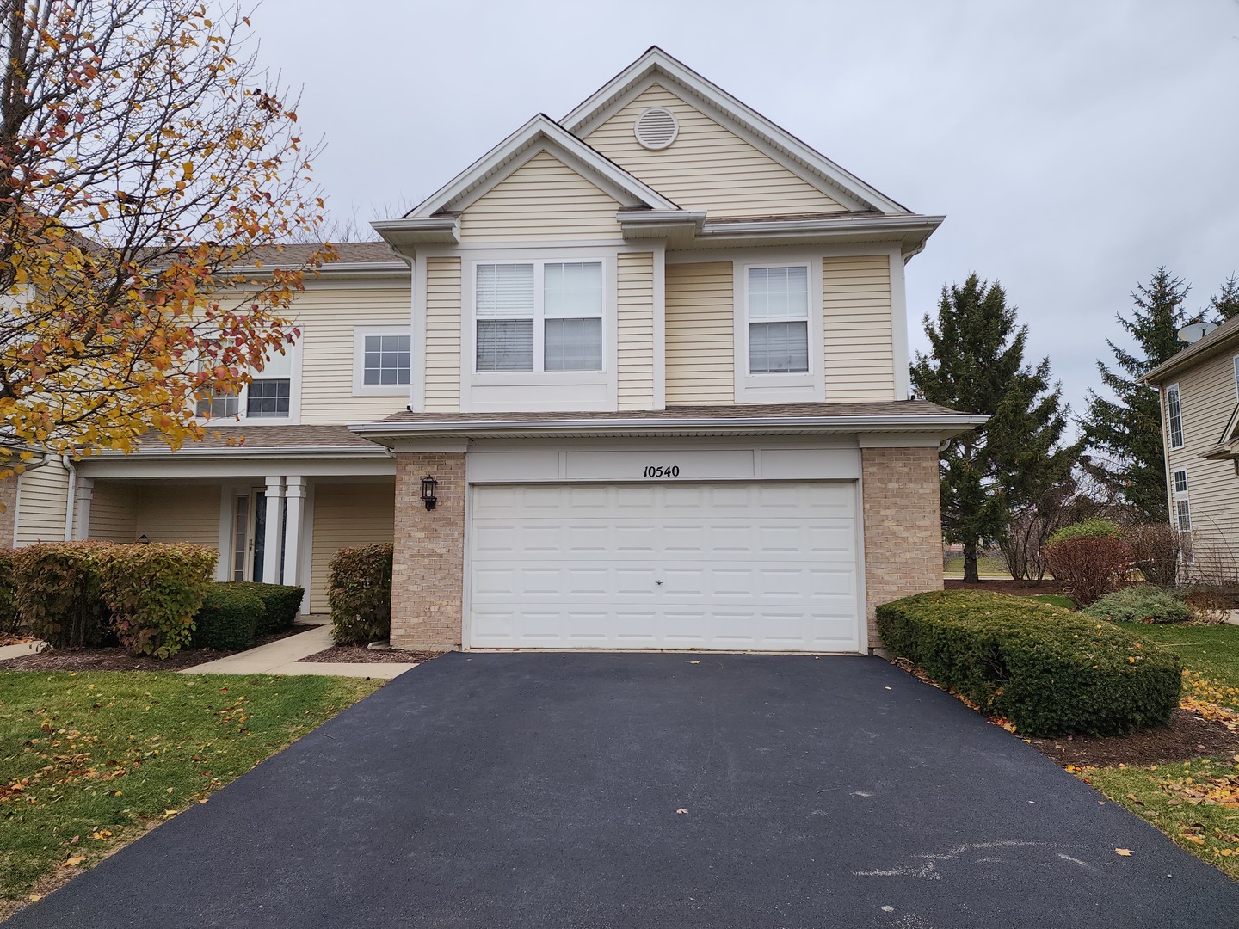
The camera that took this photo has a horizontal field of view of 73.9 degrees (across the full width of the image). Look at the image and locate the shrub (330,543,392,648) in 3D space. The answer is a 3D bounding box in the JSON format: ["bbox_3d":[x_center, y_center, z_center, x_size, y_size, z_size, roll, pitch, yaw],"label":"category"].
[{"bbox_3d":[-3.446,1.730,11.212,1.040,1.300,1.050,-1,-7,5],"label":"shrub"}]

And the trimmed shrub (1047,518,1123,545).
[{"bbox_3d":[9.853,1.857,17.472,1.520,1.404,1.520,-1,-7,5],"label":"trimmed shrub"}]

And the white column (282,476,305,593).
[{"bbox_3d":[-5.098,1.316,12.890,0.220,2.245,0.220,0,-6,4],"label":"white column"}]

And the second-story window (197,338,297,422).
[{"bbox_3d":[-6.668,-1.510,14.646,1.950,1.540,0.120,-1,-7,5],"label":"second-story window"}]

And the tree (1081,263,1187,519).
[{"bbox_3d":[18.390,-1.441,28.019,5.400,10.758,5.400,0,-6,4],"label":"tree"}]

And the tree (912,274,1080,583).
[{"bbox_3d":[9.393,-1.059,22.085,5.000,8.346,5.000,-1,-7,5],"label":"tree"}]

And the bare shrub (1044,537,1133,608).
[{"bbox_3d":[8.348,1.904,14.659,1.351,1.256,1.351,-1,-7,5],"label":"bare shrub"}]

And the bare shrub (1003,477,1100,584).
[{"bbox_3d":[13.845,2.167,26.477,3.036,3.317,2.800,0,-6,4],"label":"bare shrub"}]

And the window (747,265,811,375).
[{"bbox_3d":[2.128,-1.949,11.009,0.820,1.505,0.120,-1,-7,5],"label":"window"}]

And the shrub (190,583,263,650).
[{"bbox_3d":[-5.165,1.988,10.811,1.100,0.730,1.100,0,-6,4],"label":"shrub"}]

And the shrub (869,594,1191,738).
[{"bbox_3d":[3.852,1.797,7.975,1.600,0.840,3.550,0,-6,4],"label":"shrub"}]

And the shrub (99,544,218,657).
[{"bbox_3d":[-5.850,1.699,10.425,1.312,1.383,1.312,-1,-7,5],"label":"shrub"}]

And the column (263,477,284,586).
[{"bbox_3d":[-5.430,1.318,12.914,0.220,2.247,0.220,0,-6,4],"label":"column"}]

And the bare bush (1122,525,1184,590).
[{"bbox_3d":[11.462,1.968,17.834,1.200,1.377,1.200,-1,-7,5],"label":"bare bush"}]

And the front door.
[{"bbox_3d":[-6.050,1.474,14.128,1.271,2.137,0.150,0,-6,4],"label":"front door"}]

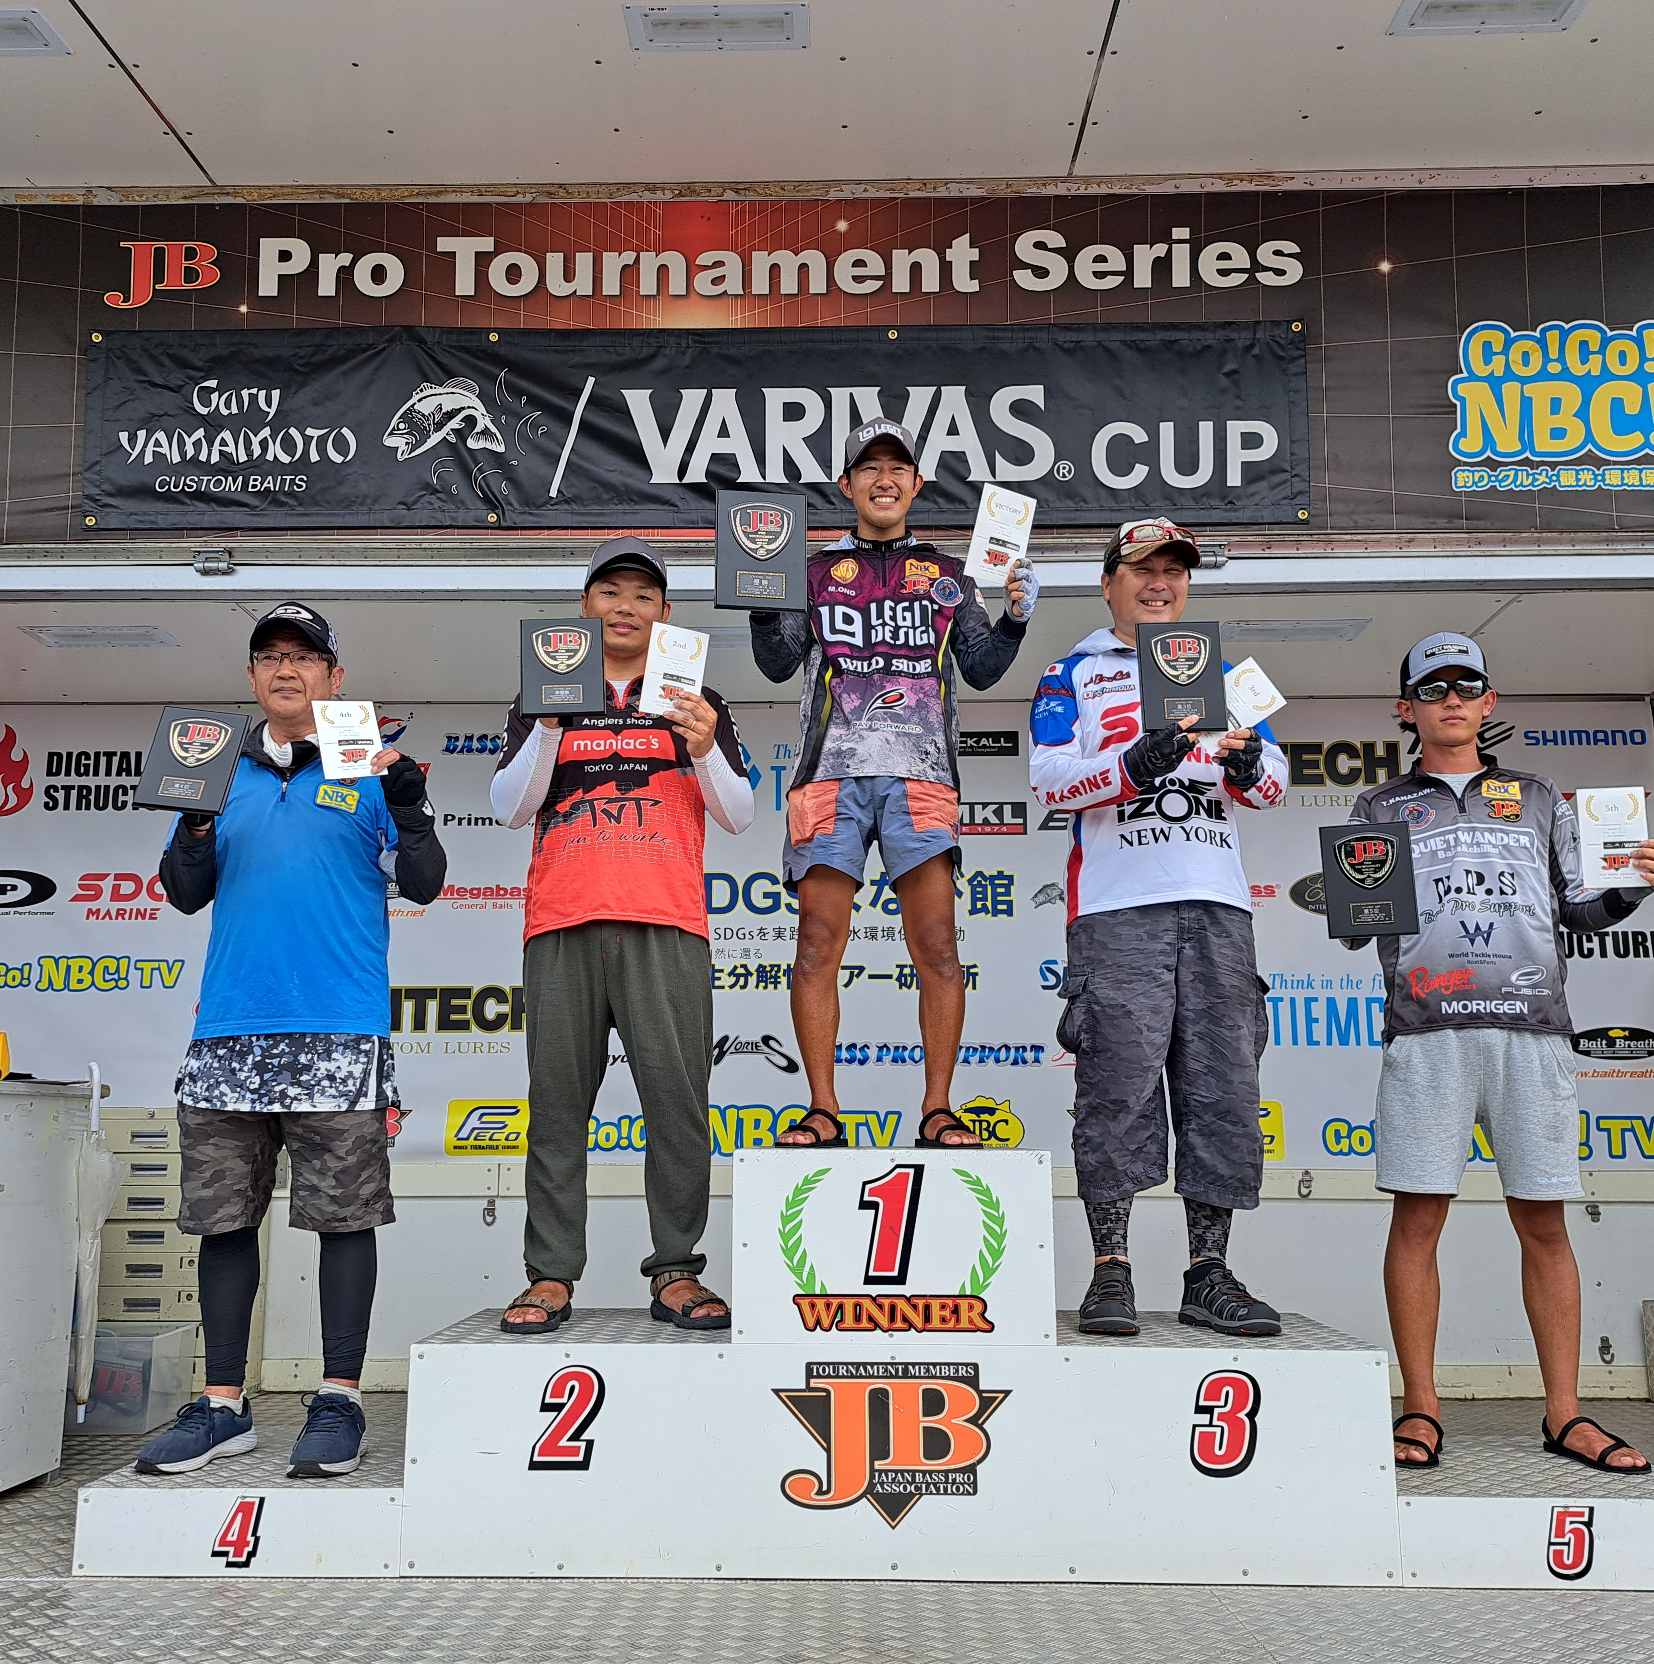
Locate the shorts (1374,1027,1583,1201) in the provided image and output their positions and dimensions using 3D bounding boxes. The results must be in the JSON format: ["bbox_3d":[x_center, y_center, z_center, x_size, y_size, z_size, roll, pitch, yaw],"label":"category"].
[{"bbox_3d":[1.384,0.578,3.293,0.410,0.420,0.270,-3,-11,16],"label":"shorts"}]

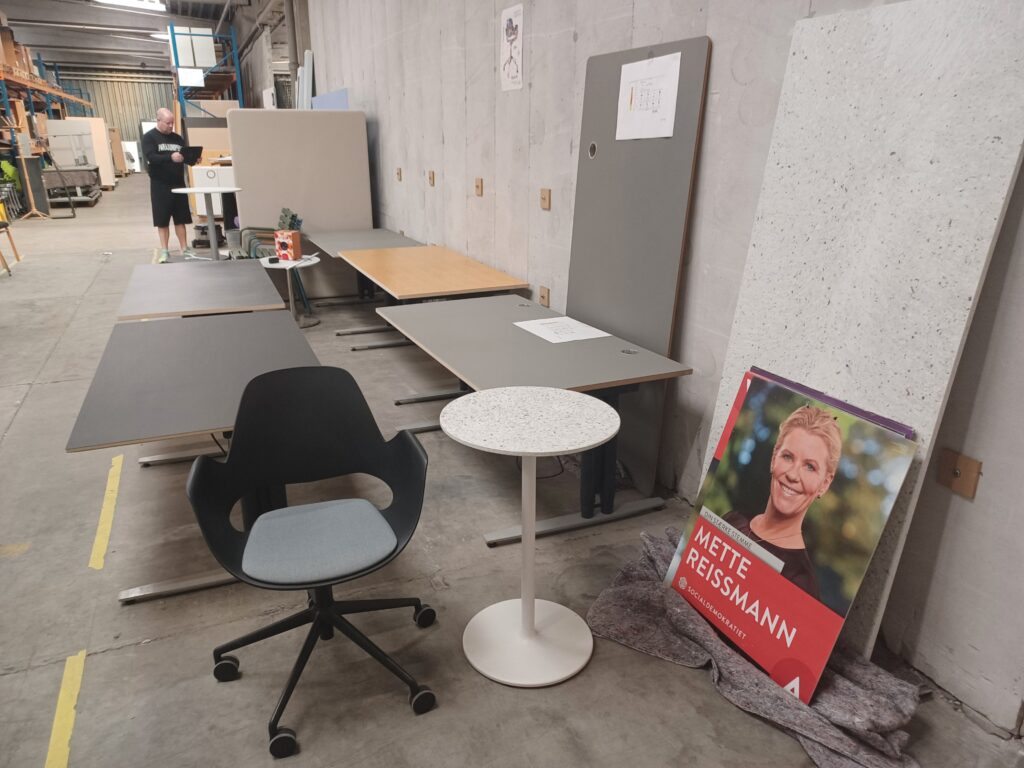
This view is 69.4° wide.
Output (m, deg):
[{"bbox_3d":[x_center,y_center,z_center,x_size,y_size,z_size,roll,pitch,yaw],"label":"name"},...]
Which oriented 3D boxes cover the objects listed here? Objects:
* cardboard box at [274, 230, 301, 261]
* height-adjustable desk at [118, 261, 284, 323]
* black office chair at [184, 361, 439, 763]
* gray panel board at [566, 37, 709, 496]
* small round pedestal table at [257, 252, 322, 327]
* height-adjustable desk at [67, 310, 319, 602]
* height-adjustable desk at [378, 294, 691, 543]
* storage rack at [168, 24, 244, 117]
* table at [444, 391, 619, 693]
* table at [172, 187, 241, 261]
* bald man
[{"bbox_3d":[-1.826,-1.143,6.083,0.155,0.225,0.140,6,20,18],"label":"cardboard box"},{"bbox_3d":[-1.888,-0.295,4.607,0.800,0.677,1.600,-8,20,-21],"label":"height-adjustable desk"},{"bbox_3d":[-0.532,0.444,2.062,0.670,0.855,0.660,-6,20,-17],"label":"black office chair"},{"bbox_3d":[0.487,-0.502,3.308,0.026,1.838,0.858,-5,19,-25],"label":"gray panel board"},{"bbox_3d":[-1.793,-0.757,6.095,0.500,0.514,0.500,-6,20,-17],"label":"small round pedestal table"},{"bbox_3d":[-1.202,0.215,3.047,0.800,0.652,1.580,-8,20,-21],"label":"height-adjustable desk"},{"bbox_3d":[-0.011,0.087,3.408,0.800,0.650,1.580,-9,21,-23],"label":"height-adjustable desk"},{"bbox_3d":[-5.857,-5.061,14.459,1.070,3.250,2.800,-8,21,-22],"label":"storage rack"},{"bbox_3d":[0.051,0.448,2.189,0.500,0.759,0.500,0,19,1],"label":"table"},{"bbox_3d":[-3.688,-1.950,9.089,0.850,0.840,0.850,-8,20,-20],"label":"table"},{"bbox_3d":[-4.261,-2.442,9.096,0.460,1.770,0.560,12,23,32],"label":"bald man"}]

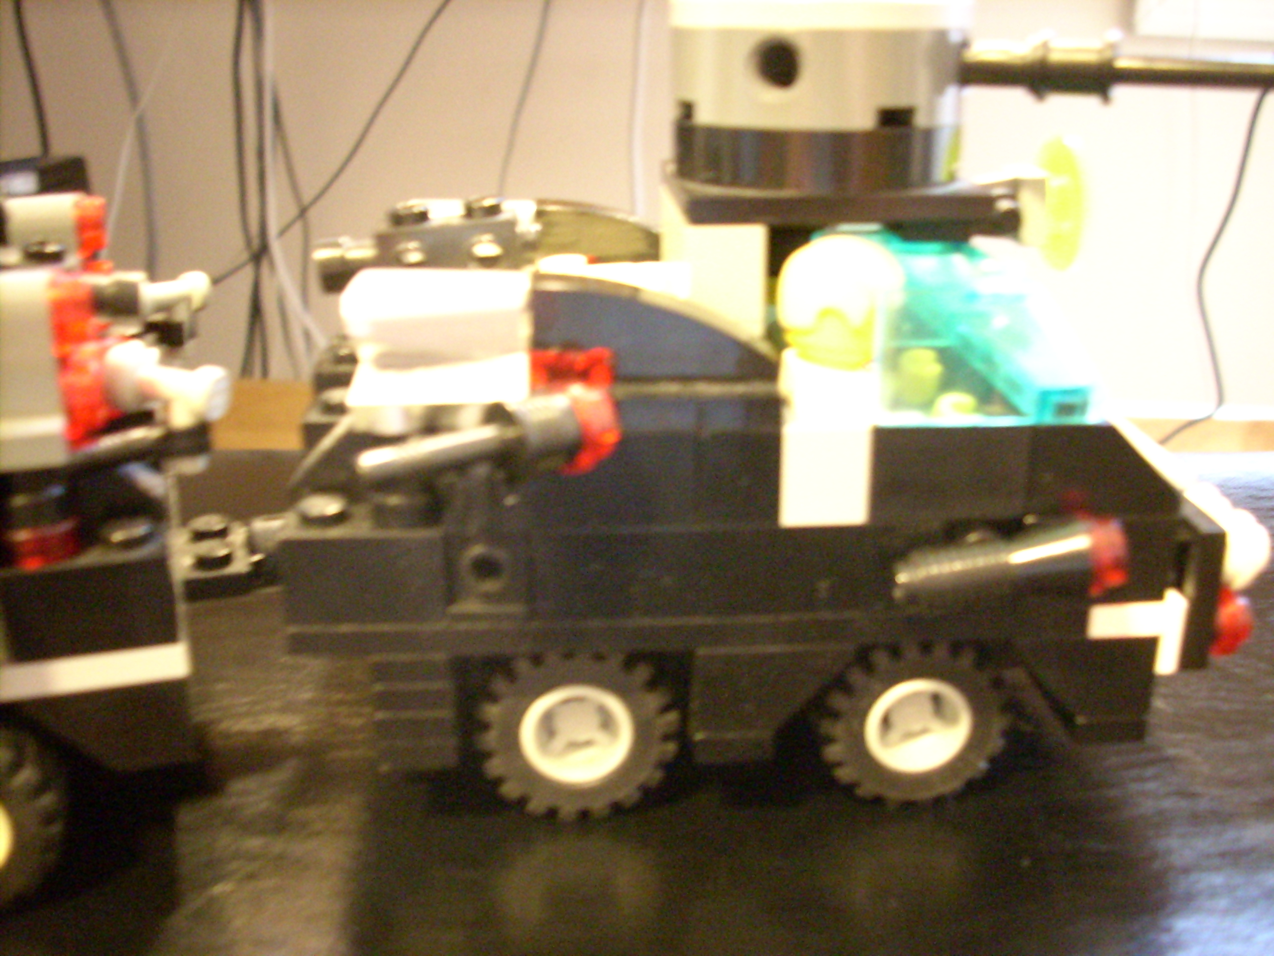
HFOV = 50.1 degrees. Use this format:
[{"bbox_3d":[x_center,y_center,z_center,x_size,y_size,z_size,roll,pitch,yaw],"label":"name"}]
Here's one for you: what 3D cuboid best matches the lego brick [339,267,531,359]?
[{"bbox_3d":[-0.019,-0.015,0.132,0.017,0.008,0.015,-1,17,-1],"label":"lego brick"}]

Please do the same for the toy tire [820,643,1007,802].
[{"bbox_3d":[0.030,0.023,0.148,0.020,0.020,0.011,-1,17,-1],"label":"toy tire"}]

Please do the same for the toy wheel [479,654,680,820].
[{"bbox_3d":[-0.006,0.025,0.147,0.021,0.021,0.011,-1,17,-1],"label":"toy wheel"}]

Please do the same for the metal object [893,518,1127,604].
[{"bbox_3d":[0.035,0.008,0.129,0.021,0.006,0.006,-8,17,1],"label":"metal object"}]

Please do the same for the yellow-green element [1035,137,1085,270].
[{"bbox_3d":[0.049,-0.032,0.159,0.004,0.016,0.016,-1,17,-1],"label":"yellow-green element"}]

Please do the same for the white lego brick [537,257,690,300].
[{"bbox_3d":[-0.003,-0.017,0.139,0.016,0.008,0.012,-1,17,-1],"label":"white lego brick"}]

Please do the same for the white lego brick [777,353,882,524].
[{"bbox_3d":[0.018,-0.005,0.133,0.009,0.017,0.008,-1,17,-1],"label":"white lego brick"}]

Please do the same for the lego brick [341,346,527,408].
[{"bbox_3d":[-0.019,-0.011,0.133,0.017,0.004,0.013,-1,17,-1],"label":"lego brick"}]

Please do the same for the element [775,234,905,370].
[{"bbox_3d":[0.021,-0.018,0.140,0.013,0.013,0.012,-1,17,-1],"label":"element"}]

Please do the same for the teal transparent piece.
[{"bbox_3d":[0.033,-0.016,0.143,0.023,0.014,0.032,-1,17,-1],"label":"teal transparent piece"}]

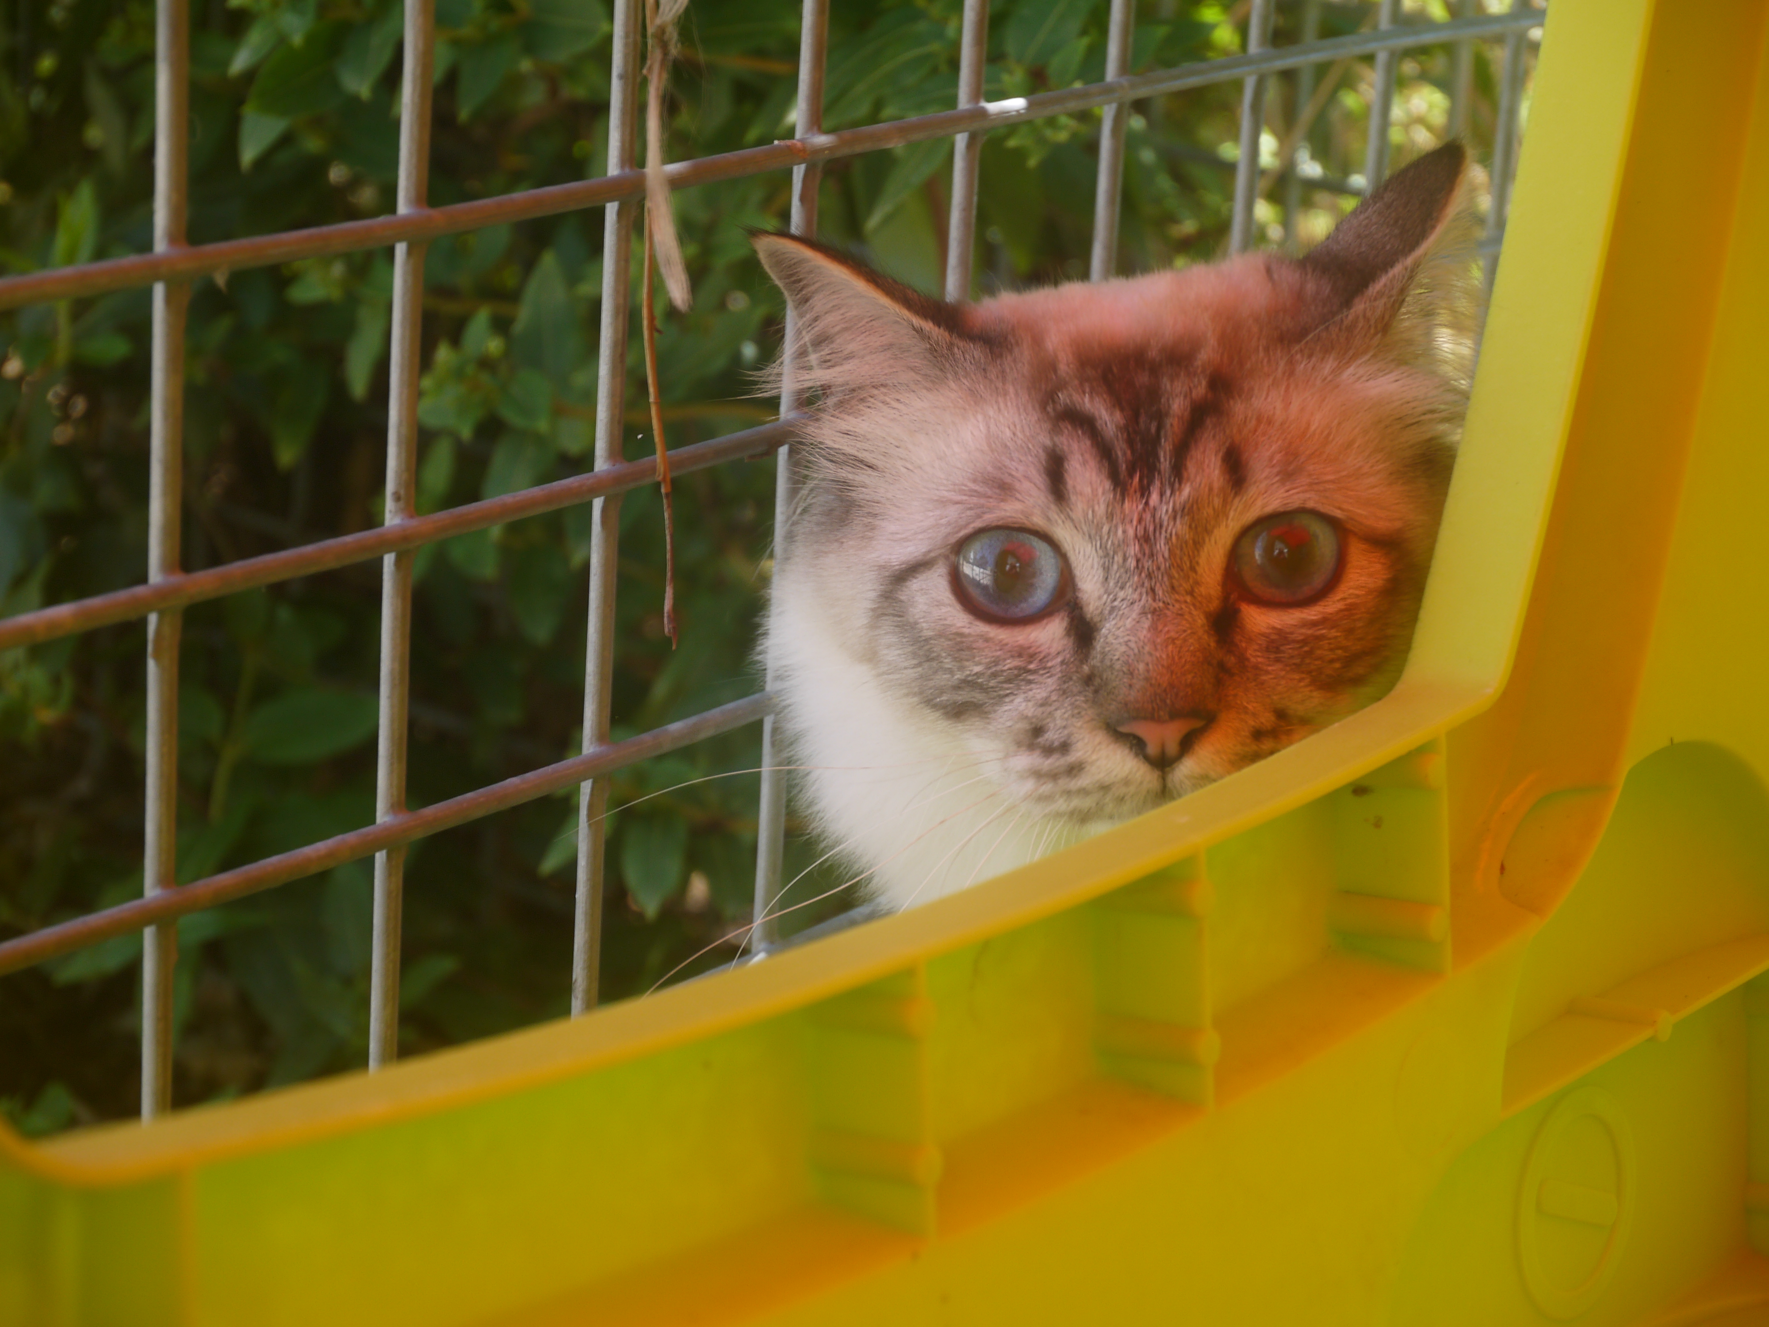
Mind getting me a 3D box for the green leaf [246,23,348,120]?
[{"bbox_3d":[-0.141,-0.143,1.030,0.020,0.007,0.037,27,59,29],"label":"green leaf"}]

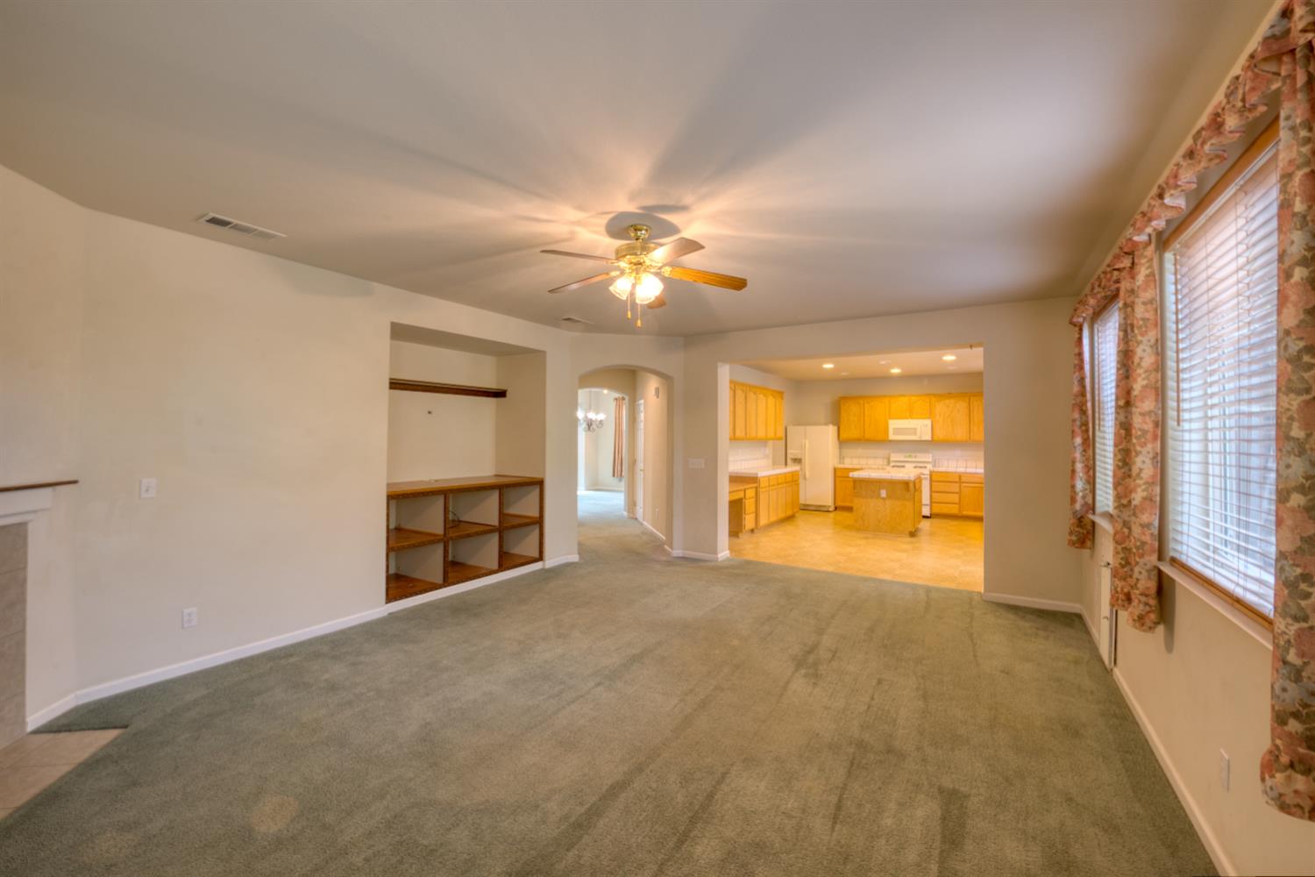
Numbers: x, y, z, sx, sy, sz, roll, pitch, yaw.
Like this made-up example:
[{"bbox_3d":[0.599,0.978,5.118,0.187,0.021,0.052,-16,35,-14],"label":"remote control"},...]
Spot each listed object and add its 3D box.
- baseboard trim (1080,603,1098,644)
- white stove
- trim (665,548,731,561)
[{"bbox_3d":[3.330,1.434,3.970,0.016,0.085,0.810,0,0,33],"label":"baseboard trim"},{"bbox_3d":[4.901,0.891,9.957,0.765,1.190,0.670,0,0,33],"label":"white stove"},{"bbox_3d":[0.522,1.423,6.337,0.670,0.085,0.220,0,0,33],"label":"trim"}]

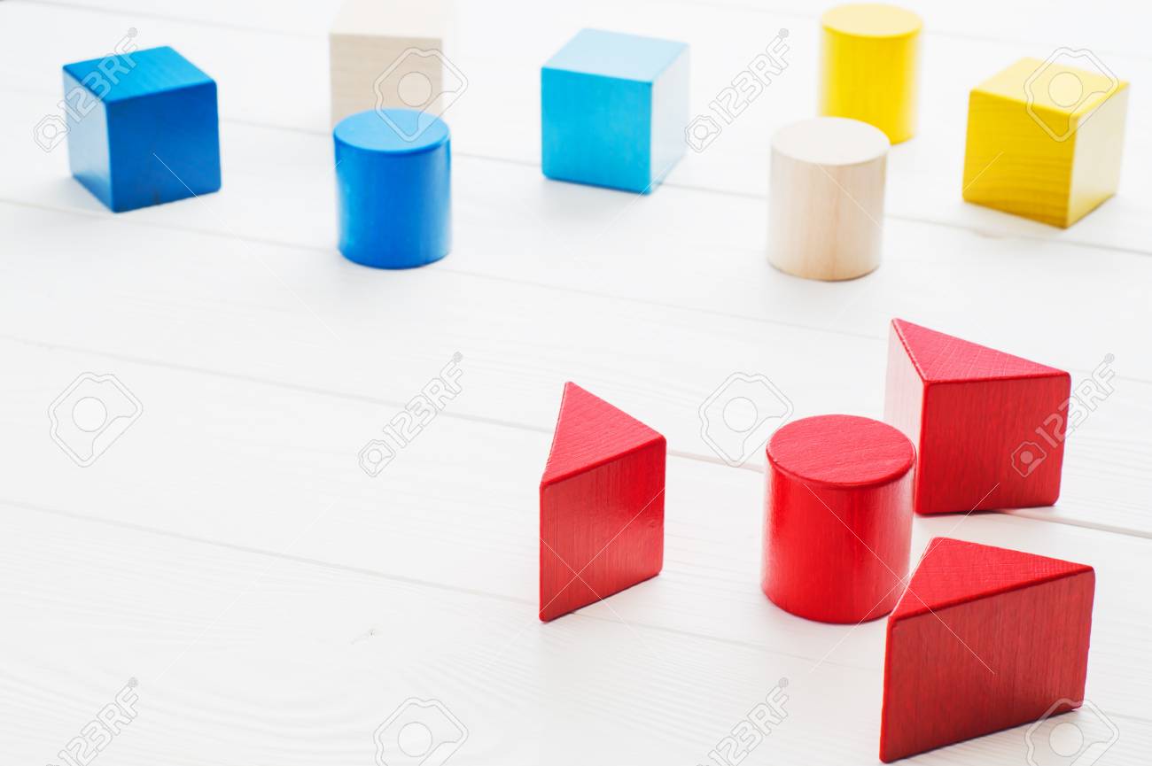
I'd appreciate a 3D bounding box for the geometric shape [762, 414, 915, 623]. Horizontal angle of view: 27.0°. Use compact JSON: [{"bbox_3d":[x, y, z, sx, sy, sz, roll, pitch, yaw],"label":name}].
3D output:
[{"bbox_3d":[0.065,0.033,0.592,0.036,0.040,0.036,3,28,6],"label":"geometric shape"}]

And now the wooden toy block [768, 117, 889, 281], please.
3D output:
[{"bbox_3d":[0.080,-0.059,0.766,0.037,0.041,0.037,3,28,6],"label":"wooden toy block"}]

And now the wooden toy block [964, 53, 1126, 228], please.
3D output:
[{"bbox_3d":[0.159,-0.081,0.811,0.040,0.040,0.040,19,33,31],"label":"wooden toy block"}]

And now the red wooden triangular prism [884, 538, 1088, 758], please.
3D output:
[{"bbox_3d":[0.087,0.058,0.546,0.054,0.038,0.026,-11,30,-21],"label":"red wooden triangular prism"}]

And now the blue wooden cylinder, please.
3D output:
[{"bbox_3d":[-0.059,-0.063,0.774,0.037,0.041,0.037,-2,28,-4],"label":"blue wooden cylinder"}]

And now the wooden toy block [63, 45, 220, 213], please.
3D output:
[{"bbox_3d":[-0.148,-0.087,0.820,0.040,0.040,0.040,-16,31,-27],"label":"wooden toy block"}]

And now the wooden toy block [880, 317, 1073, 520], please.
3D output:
[{"bbox_3d":[0.106,0.008,0.641,0.039,0.039,0.038,-4,28,-7],"label":"wooden toy block"}]

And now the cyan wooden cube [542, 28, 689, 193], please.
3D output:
[{"bbox_3d":[0.014,-0.095,0.835,0.040,0.040,0.040,10,29,18],"label":"cyan wooden cube"}]

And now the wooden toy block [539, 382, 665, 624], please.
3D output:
[{"bbox_3d":[-0.005,0.029,0.600,0.039,0.039,0.038,-20,33,-33],"label":"wooden toy block"}]

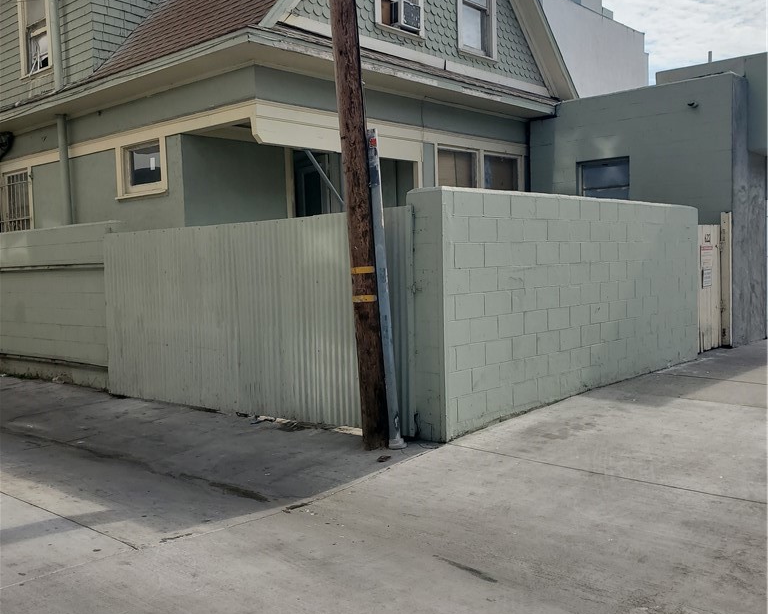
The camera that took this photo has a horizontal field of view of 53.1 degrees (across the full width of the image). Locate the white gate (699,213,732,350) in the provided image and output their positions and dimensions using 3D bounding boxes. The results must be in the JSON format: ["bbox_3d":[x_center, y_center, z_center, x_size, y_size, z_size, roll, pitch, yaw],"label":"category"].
[{"bbox_3d":[4.425,-0.342,10.369,0.120,1.870,1.250,2,5,42],"label":"white gate"}]

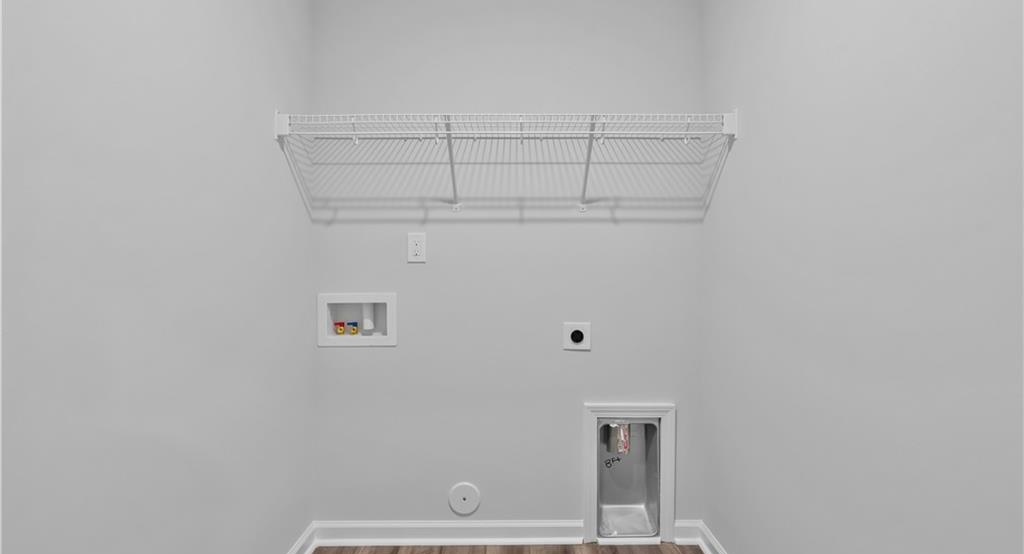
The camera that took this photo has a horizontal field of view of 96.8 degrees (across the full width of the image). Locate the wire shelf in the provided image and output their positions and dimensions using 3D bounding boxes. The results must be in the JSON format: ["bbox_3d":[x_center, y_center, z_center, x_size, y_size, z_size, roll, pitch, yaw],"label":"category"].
[{"bbox_3d":[-0.021,-0.420,1.757,1.630,0.320,0.300,0,0,0],"label":"wire shelf"}]

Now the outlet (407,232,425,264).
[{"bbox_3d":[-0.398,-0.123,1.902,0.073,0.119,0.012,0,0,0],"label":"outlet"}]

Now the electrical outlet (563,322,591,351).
[{"bbox_3d":[0.273,0.248,1.901,0.116,0.117,0.015,0,0,0],"label":"electrical outlet"}]

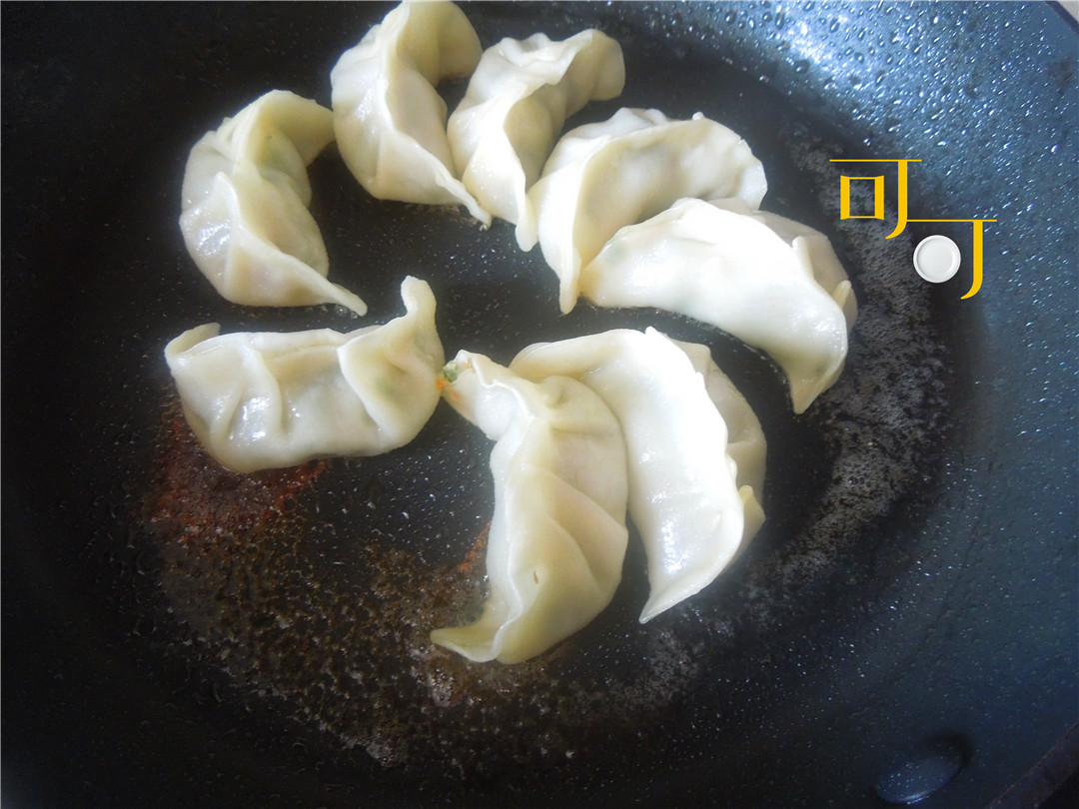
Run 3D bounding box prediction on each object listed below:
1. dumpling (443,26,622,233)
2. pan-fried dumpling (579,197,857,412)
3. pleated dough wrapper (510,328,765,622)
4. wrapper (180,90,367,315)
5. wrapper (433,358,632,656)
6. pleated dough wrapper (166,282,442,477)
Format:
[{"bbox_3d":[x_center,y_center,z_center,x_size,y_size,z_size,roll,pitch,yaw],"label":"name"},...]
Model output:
[{"bbox_3d":[-0.006,-0.084,0.238,0.039,0.029,0.073,21,64,12],"label":"dumpling"},{"bbox_3d":[0.052,-0.035,0.210,0.067,0.029,0.043,31,66,16],"label":"pan-fried dumpling"},{"bbox_3d":[0.029,0.008,0.187,0.046,0.029,0.070,-23,64,-11],"label":"pleated dough wrapper"},{"bbox_3d":[-0.079,-0.054,0.223,0.047,0.029,0.069,-11,62,-5],"label":"wrapper"},{"bbox_3d":[-0.001,0.019,0.182,0.044,0.029,0.073,1,62,1],"label":"wrapper"},{"bbox_3d":[-0.059,-0.006,0.196,0.070,0.029,0.035,-10,62,-5],"label":"pleated dough wrapper"}]

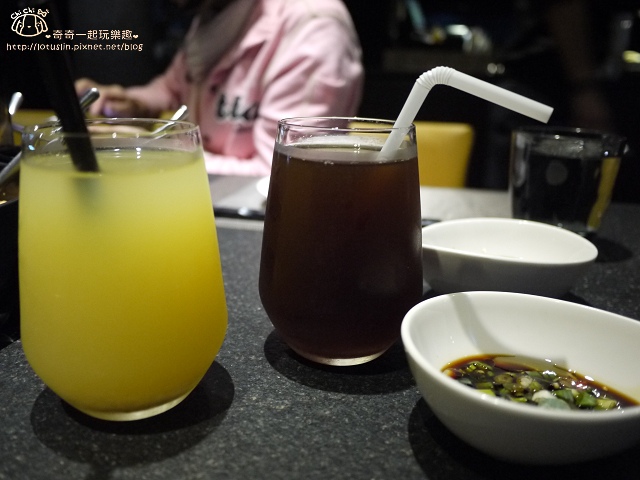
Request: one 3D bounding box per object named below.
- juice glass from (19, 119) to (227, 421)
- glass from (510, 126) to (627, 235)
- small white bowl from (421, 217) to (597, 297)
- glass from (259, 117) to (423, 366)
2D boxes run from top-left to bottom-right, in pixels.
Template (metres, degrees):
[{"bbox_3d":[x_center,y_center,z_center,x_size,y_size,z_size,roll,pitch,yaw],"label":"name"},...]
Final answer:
[{"bbox_3d":[-0.079,0.010,0.211,0.081,0.111,0.081,2,18,0],"label":"juice glass"},{"bbox_3d":[0.227,-0.056,0.488,0.096,0.087,0.096,2,18,0],"label":"glass"},{"bbox_3d":[0.118,0.015,0.337,0.119,0.037,0.097,-2,18,-11],"label":"small white bowl"},{"bbox_3d":[0.011,0.000,0.253,0.081,0.111,0.081,2,18,0],"label":"glass"}]

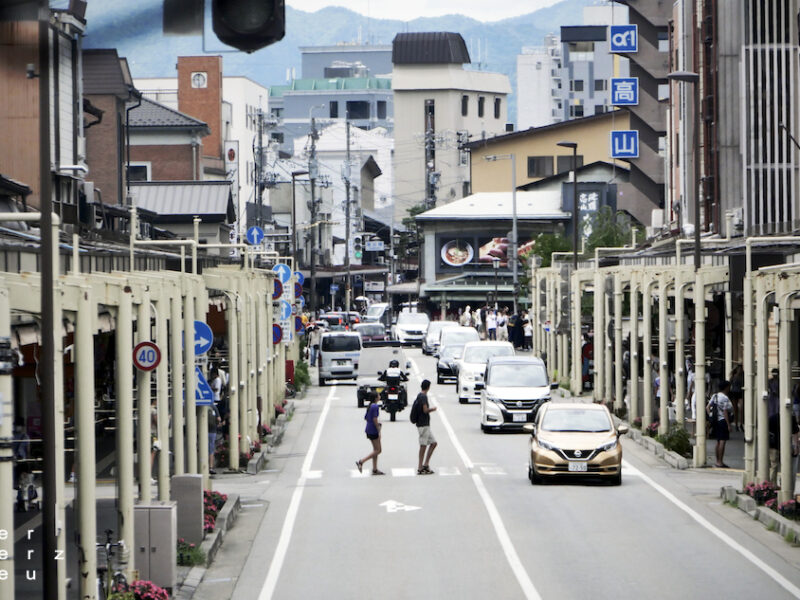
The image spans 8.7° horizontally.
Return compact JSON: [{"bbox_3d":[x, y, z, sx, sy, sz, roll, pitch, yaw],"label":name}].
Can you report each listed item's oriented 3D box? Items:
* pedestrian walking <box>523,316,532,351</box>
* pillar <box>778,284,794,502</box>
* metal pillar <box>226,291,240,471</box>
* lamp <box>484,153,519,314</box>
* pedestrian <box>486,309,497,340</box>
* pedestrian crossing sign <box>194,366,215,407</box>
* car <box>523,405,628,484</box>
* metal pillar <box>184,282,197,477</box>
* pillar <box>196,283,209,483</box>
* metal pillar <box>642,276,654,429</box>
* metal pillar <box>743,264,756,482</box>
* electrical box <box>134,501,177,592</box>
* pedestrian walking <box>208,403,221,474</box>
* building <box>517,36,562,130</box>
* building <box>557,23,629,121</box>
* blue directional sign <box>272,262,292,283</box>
[{"bbox_3d":[6.340,1.681,262.000,0.380,1.700,0.500,0,0,30],"label":"pedestrian walking"},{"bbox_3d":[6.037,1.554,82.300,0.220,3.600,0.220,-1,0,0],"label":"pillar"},{"bbox_3d":[-3.270,1.561,103.800,0.160,3.575,0.160,-1,0,0],"label":"metal pillar"},{"bbox_3d":[5.047,-2.387,262.000,1.700,9.900,0.300,0,0,0],"label":"lamp"},{"bbox_3d":[4.463,1.317,257.000,0.500,1.720,0.330,0,0,0],"label":"pedestrian"},{"bbox_3d":[-3.516,1.500,91.800,0.580,0.700,0.050,-1,0,0],"label":"pedestrian crossing sign"},{"bbox_3d":[3.260,2.675,99.000,1.730,1.520,4.100,0,0,0],"label":"car"},{"bbox_3d":[-3.324,1.538,84.000,0.145,3.539,0.145,-1,0,0],"label":"metal pillar"},{"bbox_3d":[-3.458,1.492,92.500,0.220,3.680,0.220,0,0,0],"label":"pillar"},{"bbox_3d":[6.037,1.300,128.000,0.220,3.750,0.220,0,0,0],"label":"metal pillar"},{"bbox_3d":[6.011,1.348,90.500,0.200,3.710,0.180,-1,0,0],"label":"metal pillar"},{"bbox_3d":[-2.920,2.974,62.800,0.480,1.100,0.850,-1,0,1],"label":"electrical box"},{"bbox_3d":[-3.677,2.553,102.500,0.360,1.663,0.460,-1,0,14],"label":"pedestrian walking"},{"bbox_3d":[20.229,-19.377,748.000,8.000,36.000,12.000,0,0,0],"label":"building"},{"bbox_3d":[25.919,-16.419,637.326,8.721,32.880,12.000,0,0,27],"label":"building"},{"bbox_3d":[-3.606,-0.794,161.000,0.600,0.623,0.050,-1,0,0],"label":"blue directional sign"}]

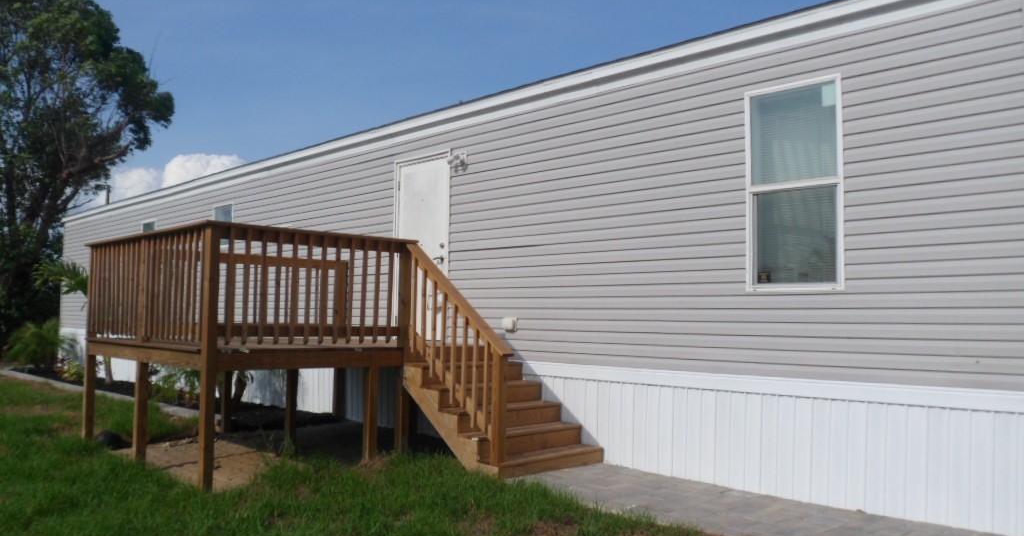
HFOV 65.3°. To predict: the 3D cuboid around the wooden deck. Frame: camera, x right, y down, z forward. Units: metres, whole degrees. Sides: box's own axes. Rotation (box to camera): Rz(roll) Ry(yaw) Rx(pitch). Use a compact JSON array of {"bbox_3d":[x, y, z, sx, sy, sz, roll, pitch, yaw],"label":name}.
[{"bbox_3d":[-1.738,0.743,7.430,4.200,1.950,2.950,-3,-5,45],"label":"wooden deck"}]

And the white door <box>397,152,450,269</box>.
[{"bbox_3d":[-1.008,-0.228,8.861,0.950,2.060,0.080,-3,-5,45],"label":"white door"}]

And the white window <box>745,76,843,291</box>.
[{"bbox_3d":[2.040,-0.596,5.824,0.738,1.526,0.080,-3,-5,45],"label":"white window"}]

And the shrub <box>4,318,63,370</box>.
[{"bbox_3d":[-10.403,1.688,17.400,1.200,1.120,1.200,-3,-5,45],"label":"shrub"}]

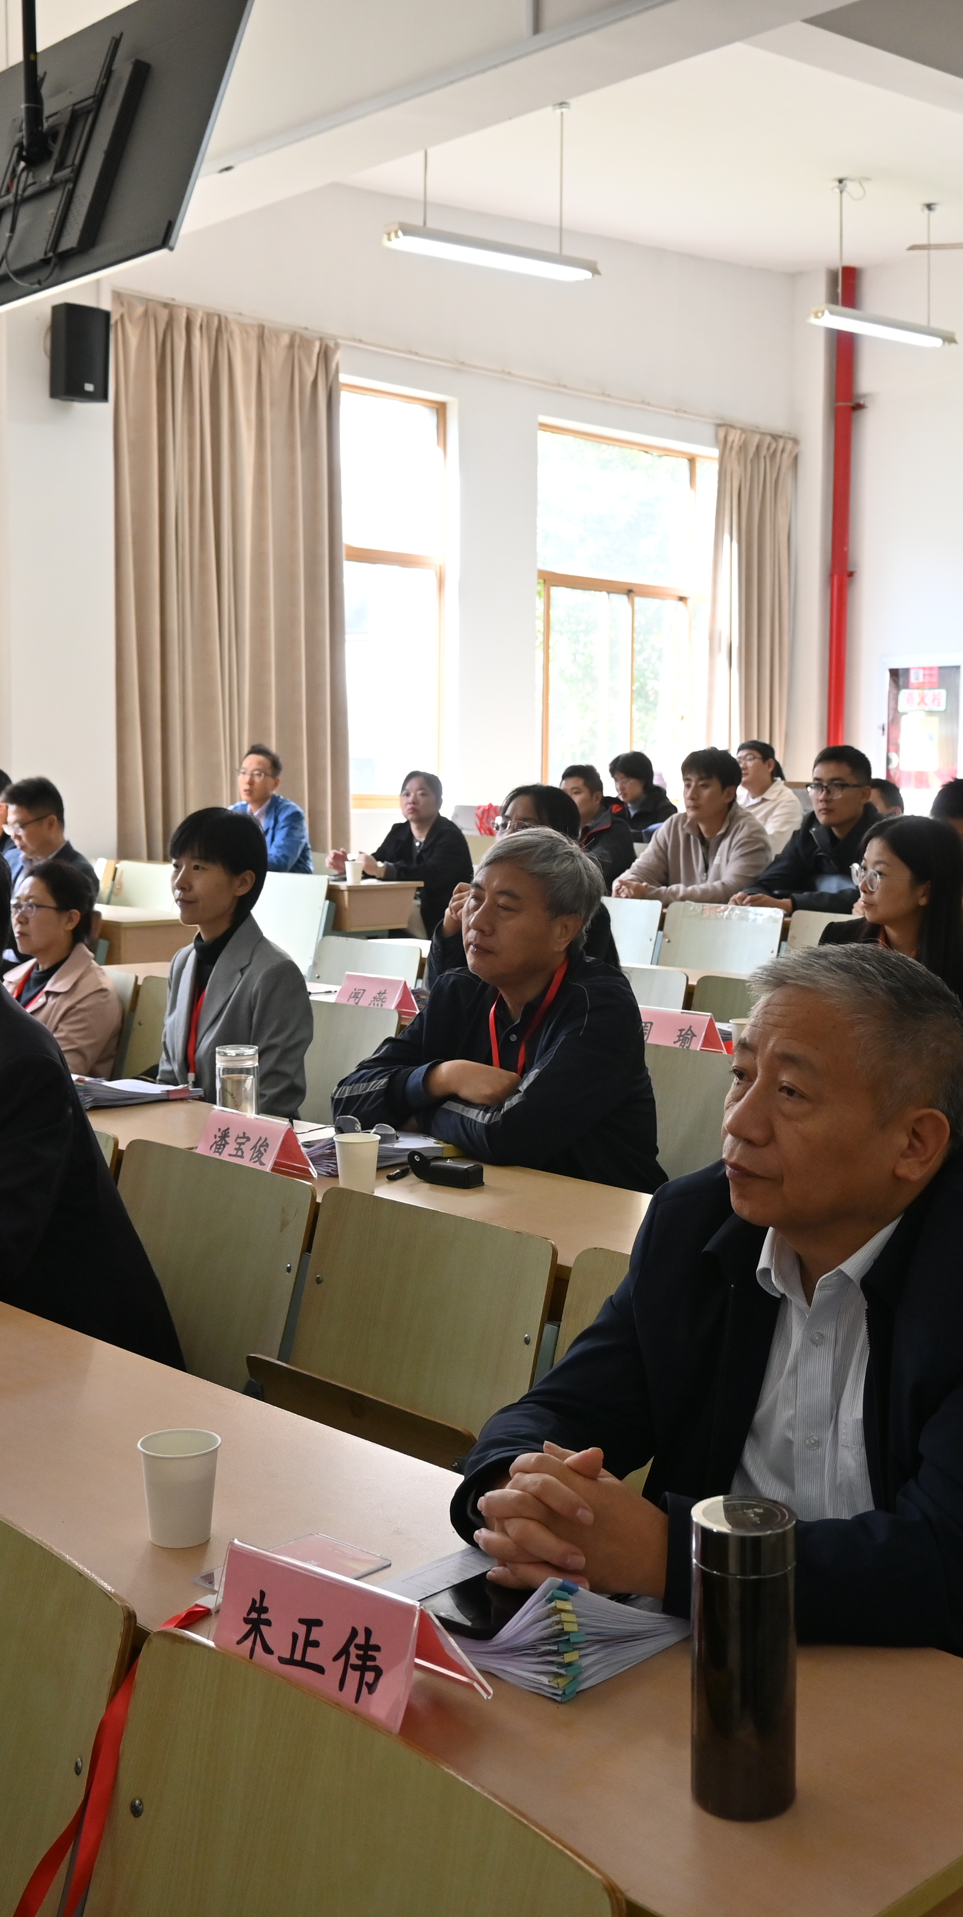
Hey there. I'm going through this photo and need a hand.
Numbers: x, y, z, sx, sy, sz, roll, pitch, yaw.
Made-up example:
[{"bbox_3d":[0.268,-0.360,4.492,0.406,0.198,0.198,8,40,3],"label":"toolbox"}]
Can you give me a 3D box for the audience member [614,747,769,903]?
[{"bbox_3d":[0.794,-0.088,6.694,0.700,1.250,0.540,-4,7,-43],"label":"audience member"}]

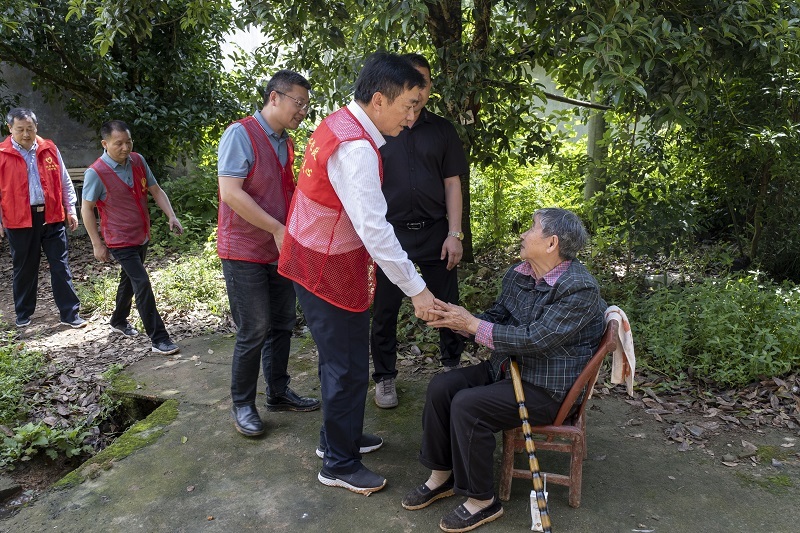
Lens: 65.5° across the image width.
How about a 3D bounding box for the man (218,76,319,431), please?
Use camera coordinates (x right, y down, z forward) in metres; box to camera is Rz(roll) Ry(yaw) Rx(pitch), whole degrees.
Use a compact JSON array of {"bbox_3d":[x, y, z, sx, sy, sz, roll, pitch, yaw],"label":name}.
[{"bbox_3d":[-0.635,-0.070,3.073,0.480,1.700,0.520,4,10,27],"label":"man"}]

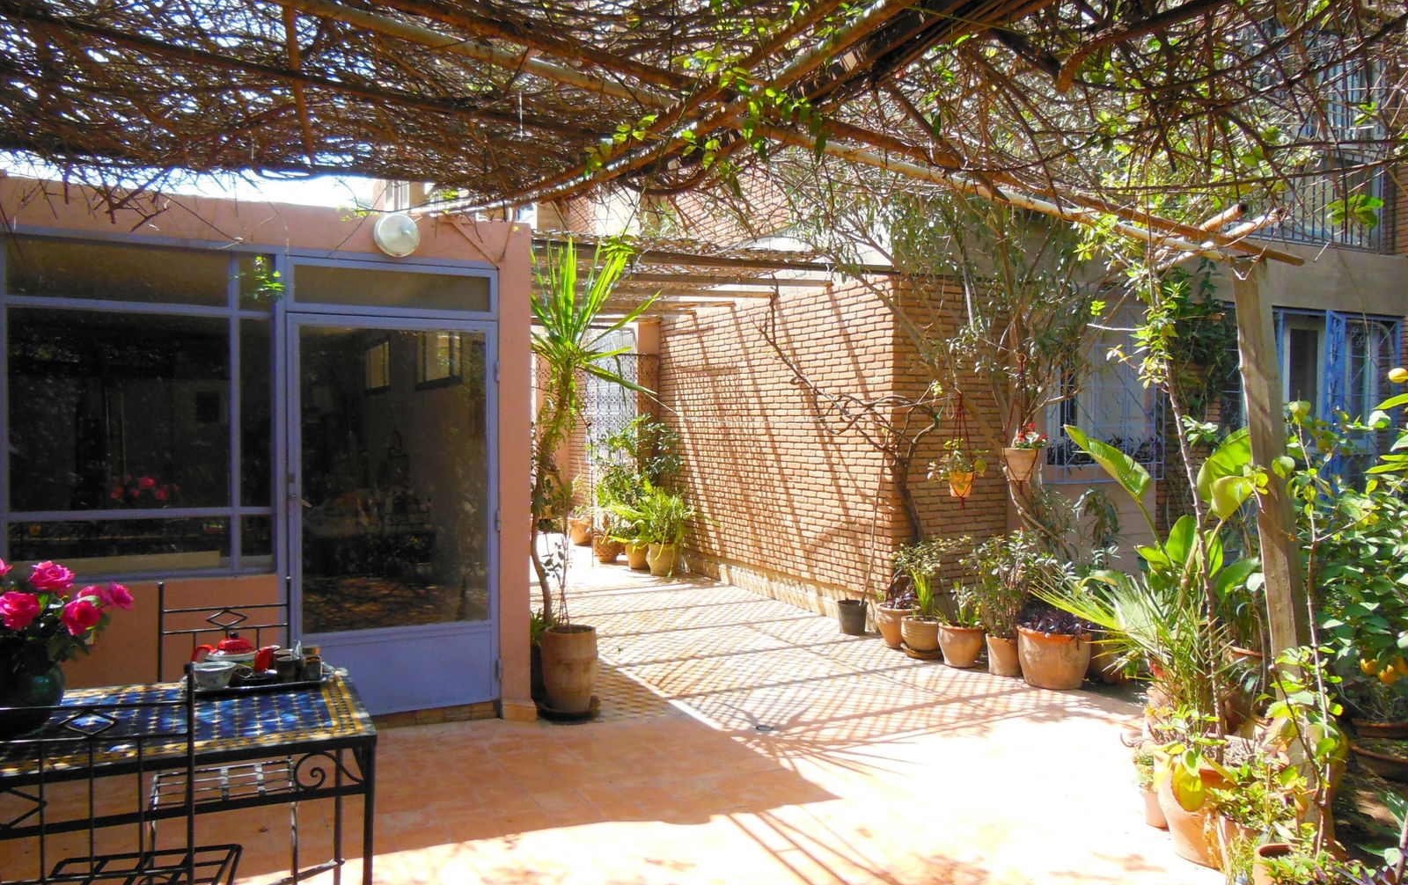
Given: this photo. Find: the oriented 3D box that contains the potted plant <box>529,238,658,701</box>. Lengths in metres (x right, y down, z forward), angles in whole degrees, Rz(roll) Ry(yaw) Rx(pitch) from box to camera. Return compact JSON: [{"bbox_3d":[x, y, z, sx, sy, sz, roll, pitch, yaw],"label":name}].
[{"bbox_3d":[-0.689,0.193,5.557,0.874,2.583,0.831,0,1,-7],"label":"potted plant"}]

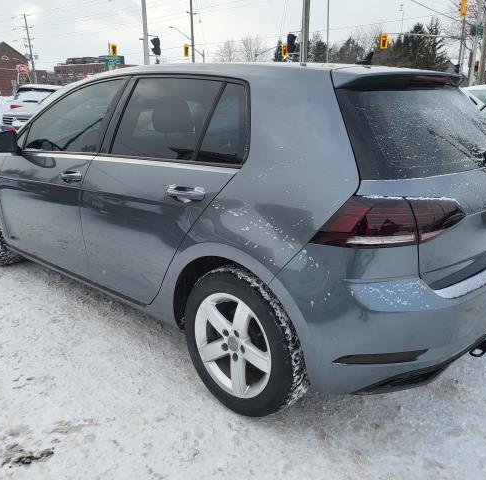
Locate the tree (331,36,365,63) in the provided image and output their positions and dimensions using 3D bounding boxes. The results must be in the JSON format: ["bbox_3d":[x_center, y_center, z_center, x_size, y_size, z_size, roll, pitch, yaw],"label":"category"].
[{"bbox_3d":[15.145,-24.127,69.473,5.800,9.800,5.800,-1,16,0],"label":"tree"}]

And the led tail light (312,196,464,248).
[{"bbox_3d":[0.491,-0.080,1.569,0.350,0.200,0.440,15,22,41],"label":"led tail light"}]

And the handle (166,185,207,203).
[{"bbox_3d":[-0.223,-0.183,1.900,0.225,0.050,0.055,15,22,41],"label":"handle"}]

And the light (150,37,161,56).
[{"bbox_3d":[-3.530,-7.839,19.504,0.420,0.700,0.380,-1,16,-5],"label":"light"}]

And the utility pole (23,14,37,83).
[{"bbox_3d":[-28.730,-23.744,65.269,0.400,12.600,0.400,-1,16,0],"label":"utility pole"}]

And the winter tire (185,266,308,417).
[{"bbox_3d":[0.015,0.406,2.002,0.625,0.625,0.210,15,22,41],"label":"winter tire"}]

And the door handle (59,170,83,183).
[{"bbox_3d":[-0.893,-0.331,2.495,0.220,0.050,0.055,14,22,41],"label":"door handle"}]

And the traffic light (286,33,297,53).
[{"bbox_3d":[1.889,-7.558,18.536,0.360,0.700,0.360,-14,21,-38],"label":"traffic light"}]

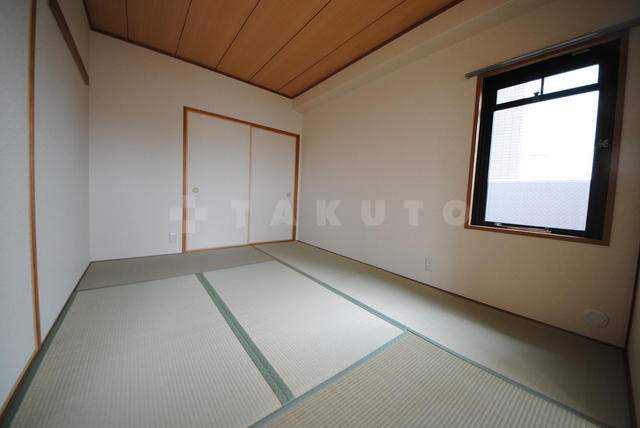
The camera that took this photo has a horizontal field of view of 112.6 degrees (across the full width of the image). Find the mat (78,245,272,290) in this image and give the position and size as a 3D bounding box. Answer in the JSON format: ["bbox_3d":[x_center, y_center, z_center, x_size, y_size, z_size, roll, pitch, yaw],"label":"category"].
[{"bbox_3d":[-1.483,0.566,2.490,1.711,0.040,0.851,0,5,-39],"label":"mat"}]

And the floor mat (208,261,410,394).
[{"bbox_3d":[-0.329,0.679,1.764,0.834,0.040,1.711,0,5,-39],"label":"floor mat"}]

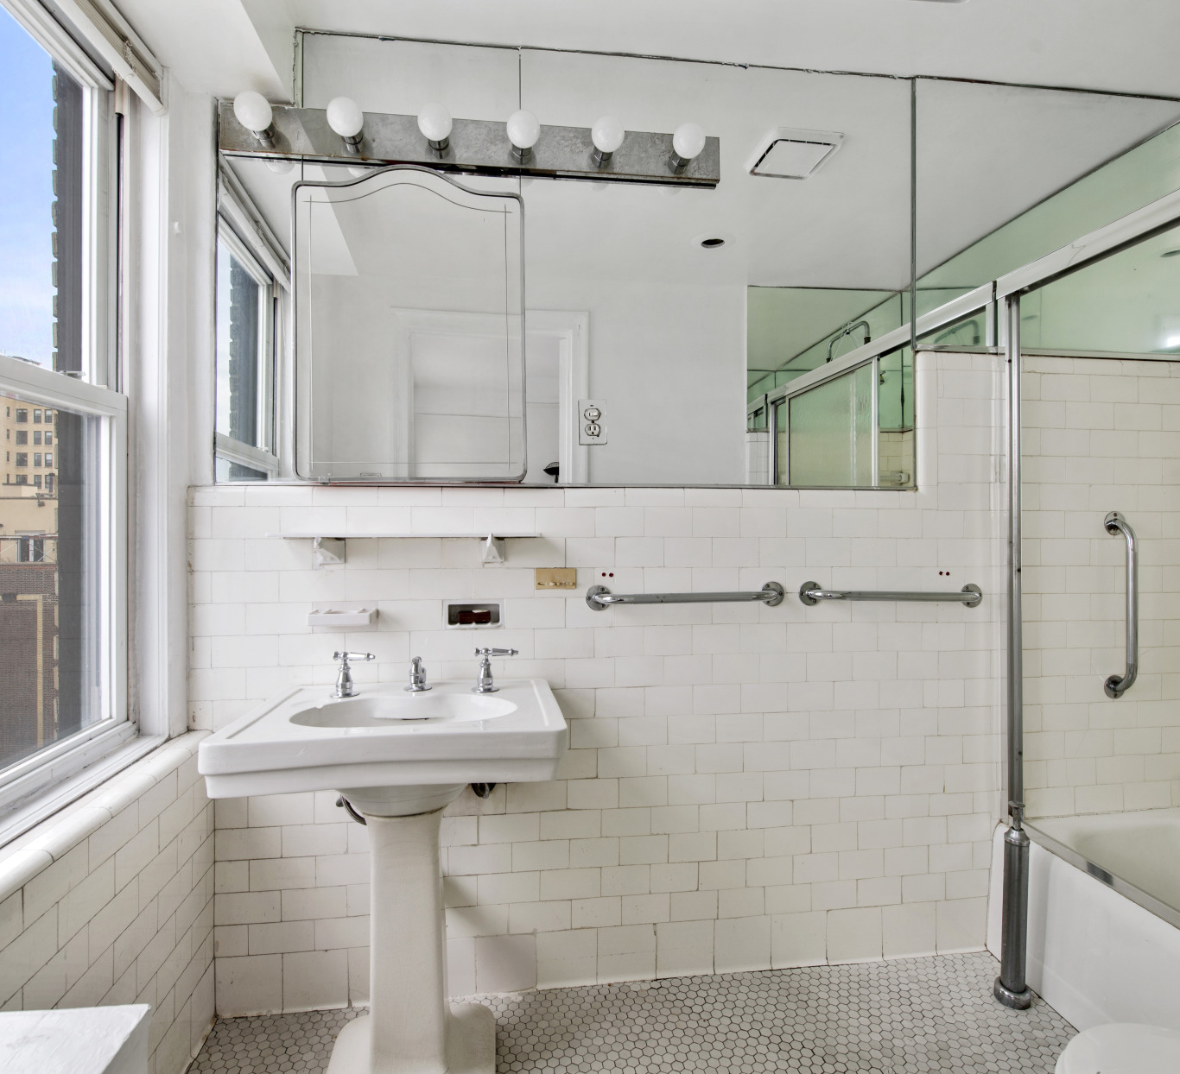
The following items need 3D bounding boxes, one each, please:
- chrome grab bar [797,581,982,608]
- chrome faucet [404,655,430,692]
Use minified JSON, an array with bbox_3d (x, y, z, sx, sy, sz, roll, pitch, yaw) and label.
[{"bbox_3d":[0.823,0.157,1.778,0.532,0.068,0.065,0,1,-7],"label":"chrome grab bar"},{"bbox_3d":[-0.401,0.320,1.564,0.062,0.080,0.080,0,1,-2],"label":"chrome faucet"}]

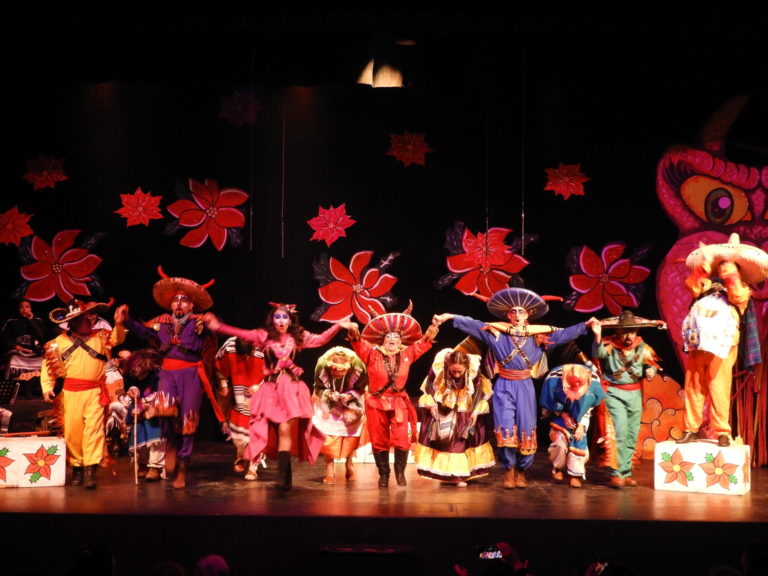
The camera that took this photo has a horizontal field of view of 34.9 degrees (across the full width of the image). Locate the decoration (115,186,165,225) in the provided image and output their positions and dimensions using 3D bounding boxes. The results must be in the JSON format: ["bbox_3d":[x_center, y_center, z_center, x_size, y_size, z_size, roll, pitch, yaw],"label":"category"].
[{"bbox_3d":[-3.032,-1.015,15.200,0.576,0.491,0.070,0,-4,2],"label":"decoration"}]

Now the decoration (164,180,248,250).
[{"bbox_3d":[-2.170,-0.904,15.000,1.008,0.885,0.060,0,-2,2],"label":"decoration"}]

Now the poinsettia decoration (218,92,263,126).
[{"bbox_3d":[-1.728,-2.177,14.800,0.558,0.437,0.050,0,-2,2],"label":"poinsettia decoration"}]

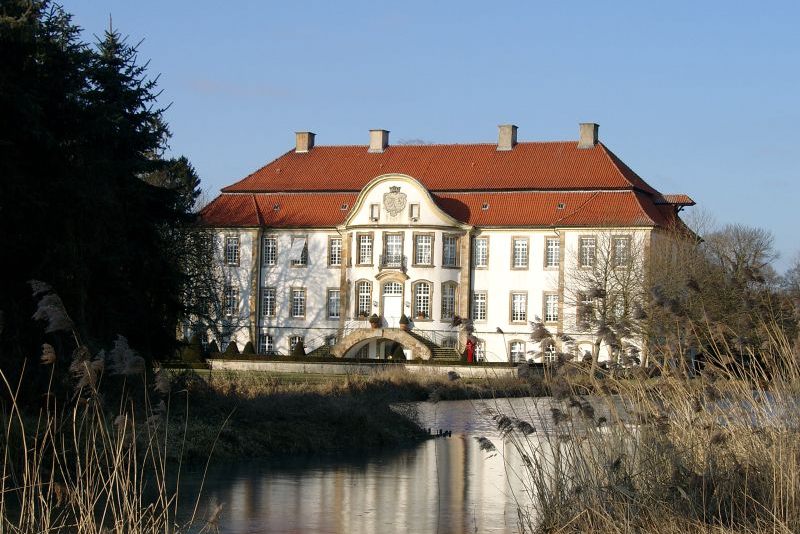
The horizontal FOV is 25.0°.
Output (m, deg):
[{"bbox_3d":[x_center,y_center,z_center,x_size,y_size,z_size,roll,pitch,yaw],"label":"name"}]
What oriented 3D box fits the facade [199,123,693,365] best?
[{"bbox_3d":[3.030,-2.220,167.440,45.630,22.050,23.830,0,-3,21],"label":"facade"}]

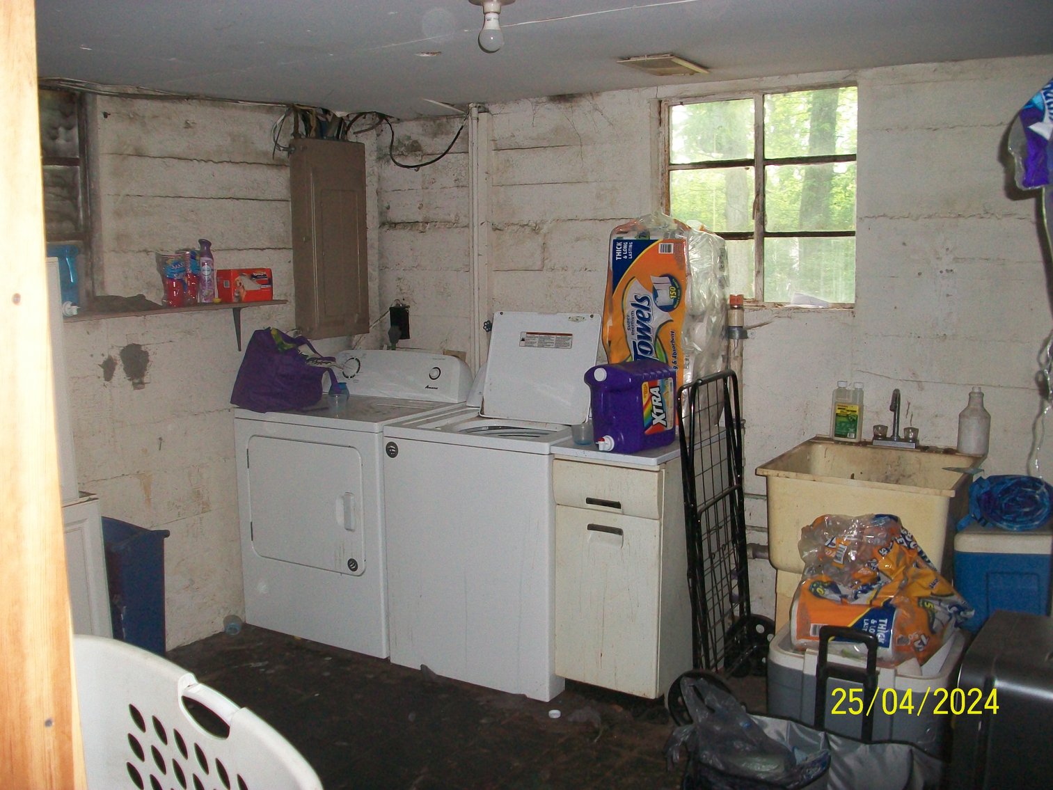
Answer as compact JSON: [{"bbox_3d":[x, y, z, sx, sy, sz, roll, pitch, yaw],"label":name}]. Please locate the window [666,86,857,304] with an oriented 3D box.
[{"bbox_3d":[0.865,-0.741,3.935,0.770,0.785,0.070,5,10,31],"label":"window"}]

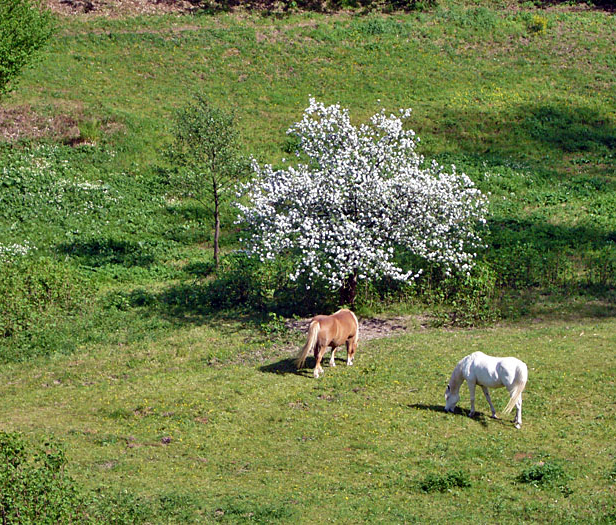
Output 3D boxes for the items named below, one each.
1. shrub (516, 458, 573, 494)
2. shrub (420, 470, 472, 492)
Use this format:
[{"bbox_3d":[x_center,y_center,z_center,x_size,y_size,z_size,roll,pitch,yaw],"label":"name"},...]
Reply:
[{"bbox_3d":[4.532,4.029,39.489,1.040,0.420,0.850,0,11,0],"label":"shrub"},{"bbox_3d":[2.650,4.100,39.437,1.000,0.300,0.720,0,11,0],"label":"shrub"}]

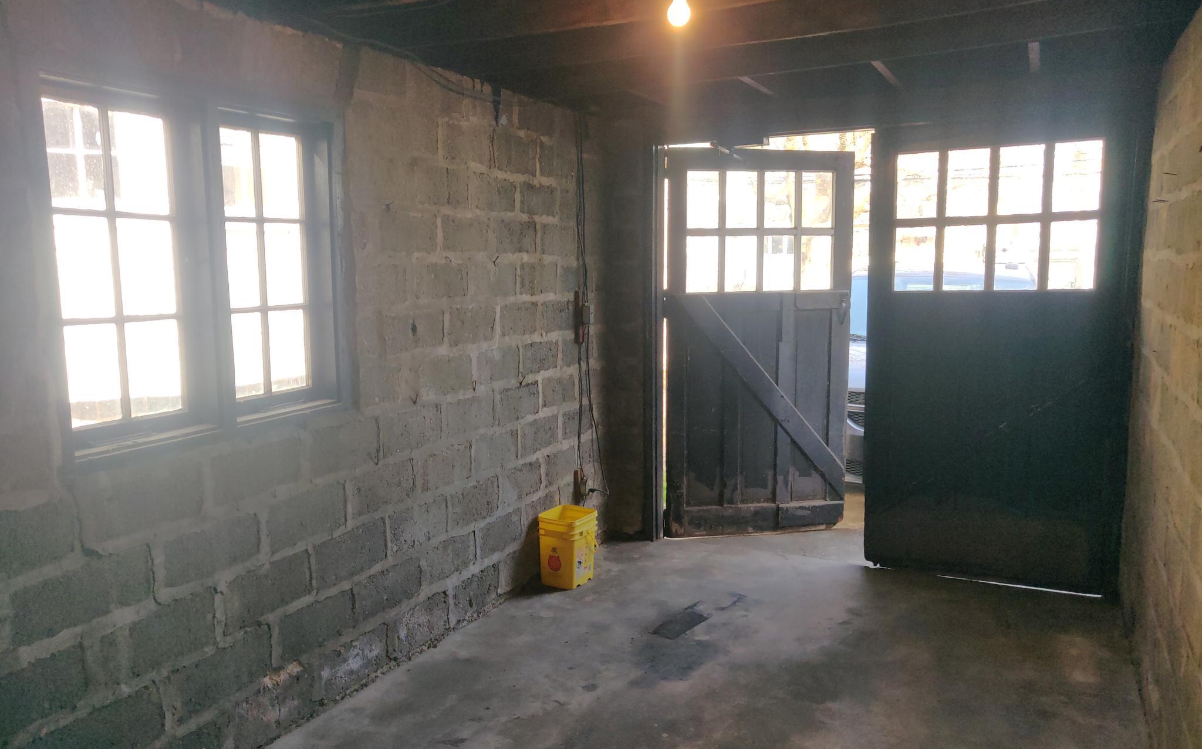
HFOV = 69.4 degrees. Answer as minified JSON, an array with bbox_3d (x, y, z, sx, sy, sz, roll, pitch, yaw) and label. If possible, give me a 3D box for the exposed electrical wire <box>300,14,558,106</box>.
[{"bbox_3d":[-0.618,-1.277,3.728,0.080,0.130,1.800,3,8,27],"label":"exposed electrical wire"}]

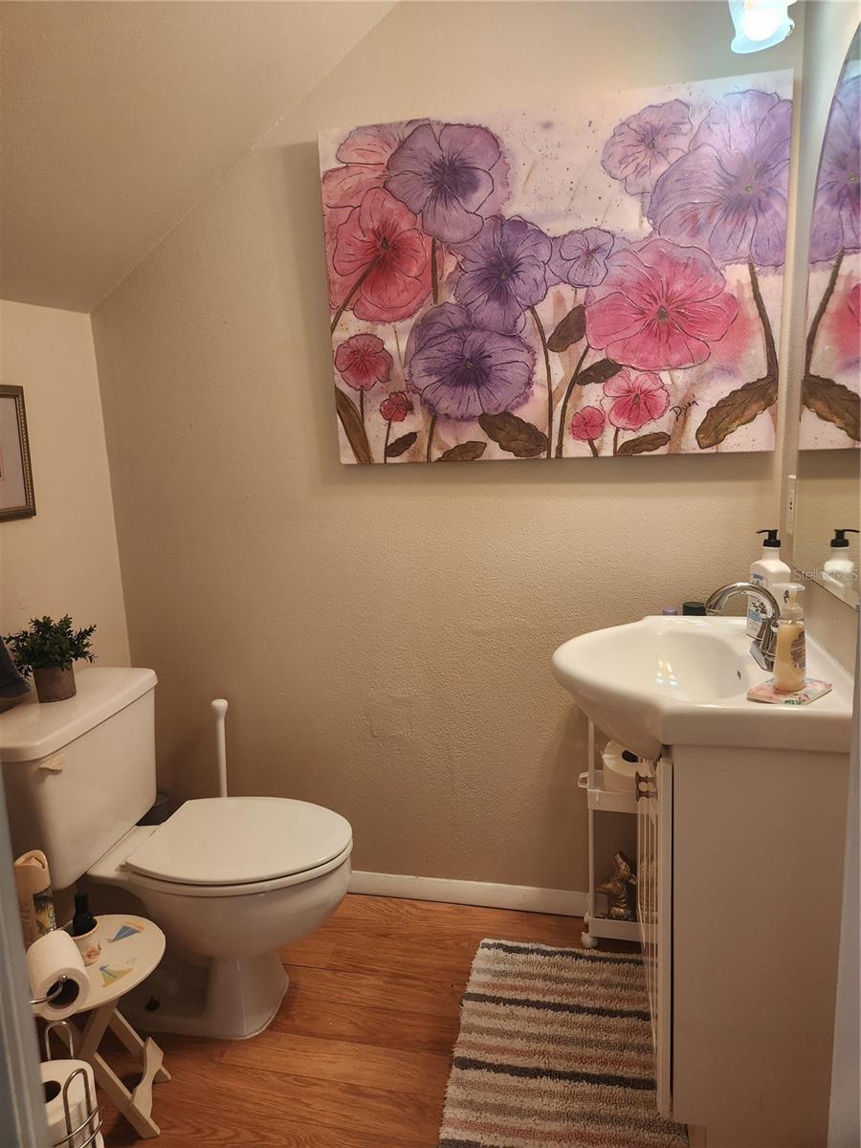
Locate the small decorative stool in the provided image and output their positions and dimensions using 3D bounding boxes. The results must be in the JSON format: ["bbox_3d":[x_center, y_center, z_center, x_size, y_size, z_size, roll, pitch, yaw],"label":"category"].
[{"bbox_3d":[-0.658,0.903,1.502,0.280,0.325,0.280,-4,11,-7],"label":"small decorative stool"}]

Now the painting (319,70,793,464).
[{"bbox_3d":[0.257,-0.652,1.744,1.014,0.766,0.035,0,11,13],"label":"painting"}]

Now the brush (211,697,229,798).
[{"bbox_3d":[-0.579,0.636,2.110,0.110,0.615,0.110,0,11,13],"label":"brush"}]

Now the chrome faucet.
[{"bbox_3d":[0.582,0.083,1.399,0.155,0.146,0.160,0,11,13],"label":"chrome faucet"}]

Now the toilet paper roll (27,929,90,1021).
[{"bbox_3d":[-0.525,0.562,1.072,0.071,0.071,0.104,-10,13,-36],"label":"toilet paper roll"}]

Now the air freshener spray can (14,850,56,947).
[{"bbox_3d":[-0.723,0.622,1.405,0.057,0.213,0.057,-5,11,-15],"label":"air freshener spray can"}]

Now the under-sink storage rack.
[{"bbox_3d":[0.564,0.564,1.856,0.410,0.760,0.140,0,11,13],"label":"under-sink storage rack"}]

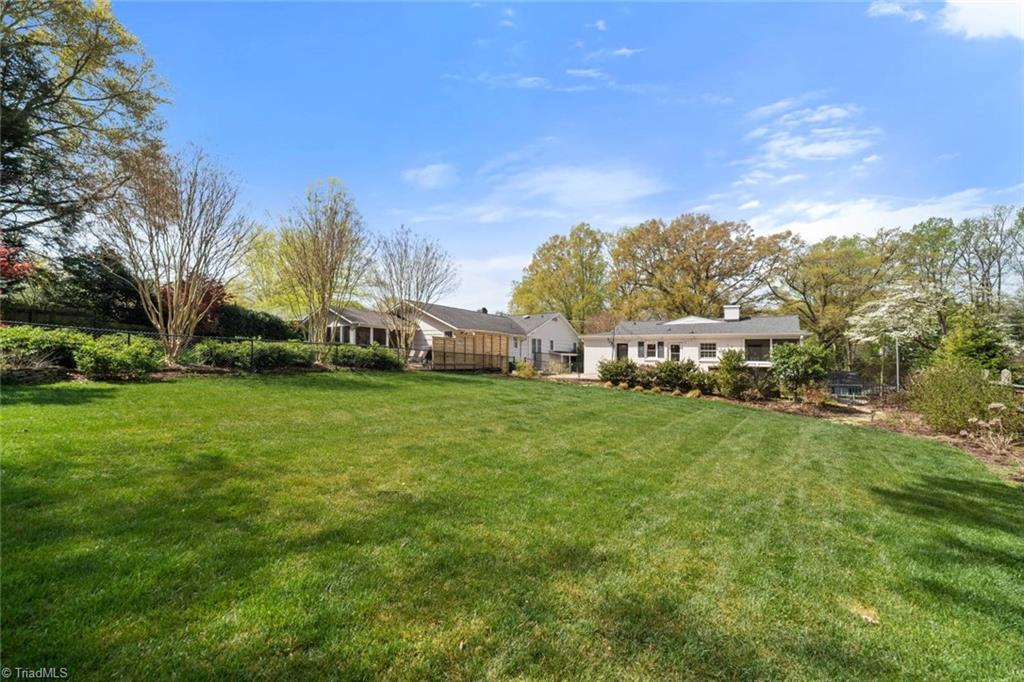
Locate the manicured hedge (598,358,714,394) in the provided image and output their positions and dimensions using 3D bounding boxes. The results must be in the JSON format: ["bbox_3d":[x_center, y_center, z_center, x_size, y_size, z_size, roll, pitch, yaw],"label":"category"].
[{"bbox_3d":[7.080,1.620,19.500,5.200,1.500,1.600,0,-1,30],"label":"manicured hedge"}]

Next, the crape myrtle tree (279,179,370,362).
[{"bbox_3d":[-7.873,-3.014,16.900,3.700,7.769,3.700,0,-1,0],"label":"crape myrtle tree"}]

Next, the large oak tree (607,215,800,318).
[{"bbox_3d":[21.181,-6.024,46.000,19.000,17.648,19.000,0,-1,0],"label":"large oak tree"}]

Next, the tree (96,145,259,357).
[{"bbox_3d":[-10.739,-2.857,13.000,4.400,6.988,4.400,0,-1,0],"label":"tree"}]

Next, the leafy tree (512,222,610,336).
[{"bbox_3d":[5.866,-6.340,51.000,12.600,17.681,12.600,0,-1,0],"label":"leafy tree"}]

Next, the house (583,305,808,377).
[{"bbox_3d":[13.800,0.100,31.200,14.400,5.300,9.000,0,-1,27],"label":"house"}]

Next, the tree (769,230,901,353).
[{"bbox_3d":[28.684,-3.696,36.000,9.800,12.592,9.800,0,-1,0],"label":"tree"}]

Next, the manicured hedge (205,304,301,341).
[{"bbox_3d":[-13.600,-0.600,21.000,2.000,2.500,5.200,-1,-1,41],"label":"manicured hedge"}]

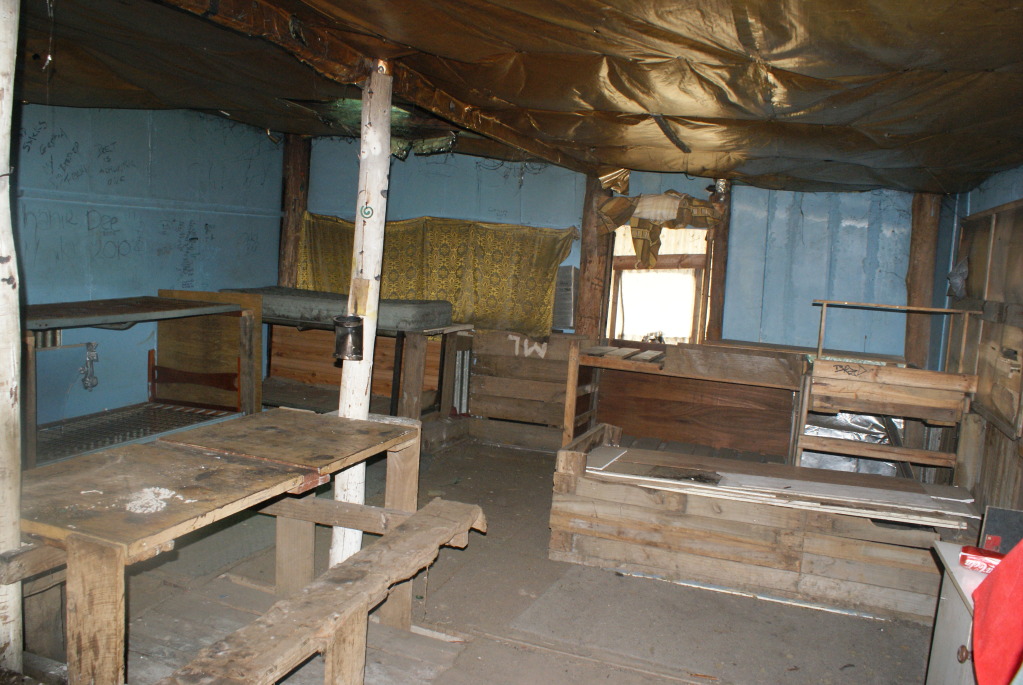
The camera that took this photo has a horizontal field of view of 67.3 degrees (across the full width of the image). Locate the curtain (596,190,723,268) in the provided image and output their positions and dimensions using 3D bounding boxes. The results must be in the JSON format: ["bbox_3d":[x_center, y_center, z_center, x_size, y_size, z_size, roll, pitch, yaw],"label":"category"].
[{"bbox_3d":[1.124,-0.864,5.881,0.937,0.591,0.120,5,6,20],"label":"curtain"}]

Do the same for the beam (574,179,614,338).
[{"bbox_3d":[0.645,-0.217,6.285,0.200,2.279,0.200,6,6,20],"label":"beam"}]

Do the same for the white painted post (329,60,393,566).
[{"bbox_3d":[-0.673,-0.049,3.449,0.138,2.363,0.138,7,7,20],"label":"white painted post"}]

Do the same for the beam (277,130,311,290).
[{"bbox_3d":[-2.087,-0.625,7.258,0.210,2.628,0.210,8,7,20],"label":"beam"}]

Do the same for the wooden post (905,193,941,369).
[{"bbox_3d":[2.893,0.035,5.445,0.185,2.170,0.185,2,5,20],"label":"wooden post"}]

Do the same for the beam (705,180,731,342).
[{"bbox_3d":[1.572,-0.118,5.951,0.125,2.241,0.125,4,5,20],"label":"beam"}]

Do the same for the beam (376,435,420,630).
[{"bbox_3d":[-0.438,0.747,3.025,0.150,0.770,0.040,6,7,24],"label":"beam"}]

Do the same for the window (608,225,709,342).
[{"bbox_3d":[1.045,-0.406,5.520,0.660,0.840,0.080,6,7,24],"label":"window"}]

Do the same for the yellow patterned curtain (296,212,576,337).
[{"bbox_3d":[-0.718,-0.565,6.228,2.550,0.880,0.080,6,7,24],"label":"yellow patterned curtain"}]

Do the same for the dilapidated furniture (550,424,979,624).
[{"bbox_3d":[1.261,0.891,4.046,1.927,0.573,0.870,5,6,20],"label":"dilapidated furniture"}]

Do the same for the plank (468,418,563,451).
[{"bbox_3d":[0.043,0.697,6.004,0.860,0.230,0.040,6,7,24],"label":"plank"}]

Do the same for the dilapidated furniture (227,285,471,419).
[{"bbox_3d":[-1.321,0.128,6.144,1.910,1.040,0.820,6,7,24],"label":"dilapidated furniture"}]

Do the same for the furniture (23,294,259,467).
[{"bbox_3d":[-2.546,0.222,4.898,0.810,1.010,1.740,6,7,24],"label":"furniture"}]

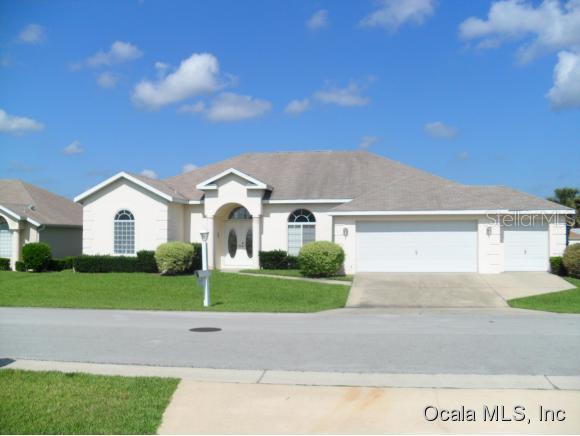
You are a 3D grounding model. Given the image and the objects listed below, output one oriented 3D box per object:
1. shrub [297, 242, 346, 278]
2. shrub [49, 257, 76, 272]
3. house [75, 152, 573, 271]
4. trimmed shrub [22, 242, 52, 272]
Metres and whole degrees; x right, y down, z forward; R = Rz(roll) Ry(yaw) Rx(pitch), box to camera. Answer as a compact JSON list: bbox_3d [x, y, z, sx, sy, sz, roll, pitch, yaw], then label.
[{"bbox_3d":[1.218,1.601,22.700,1.779,1.439,1.700,0,-1,5],"label":"shrub"},{"bbox_3d":[-11.217,2.298,29.000,1.433,0.741,1.100,0,-1,5],"label":"shrub"},{"bbox_3d":[1.594,-0.628,30.293,20.050,6.000,13.600,0,-1,5],"label":"house"},{"bbox_3d":[-12.606,1.984,29.300,1.448,1.473,1.450,0,-1,5],"label":"trimmed shrub"}]

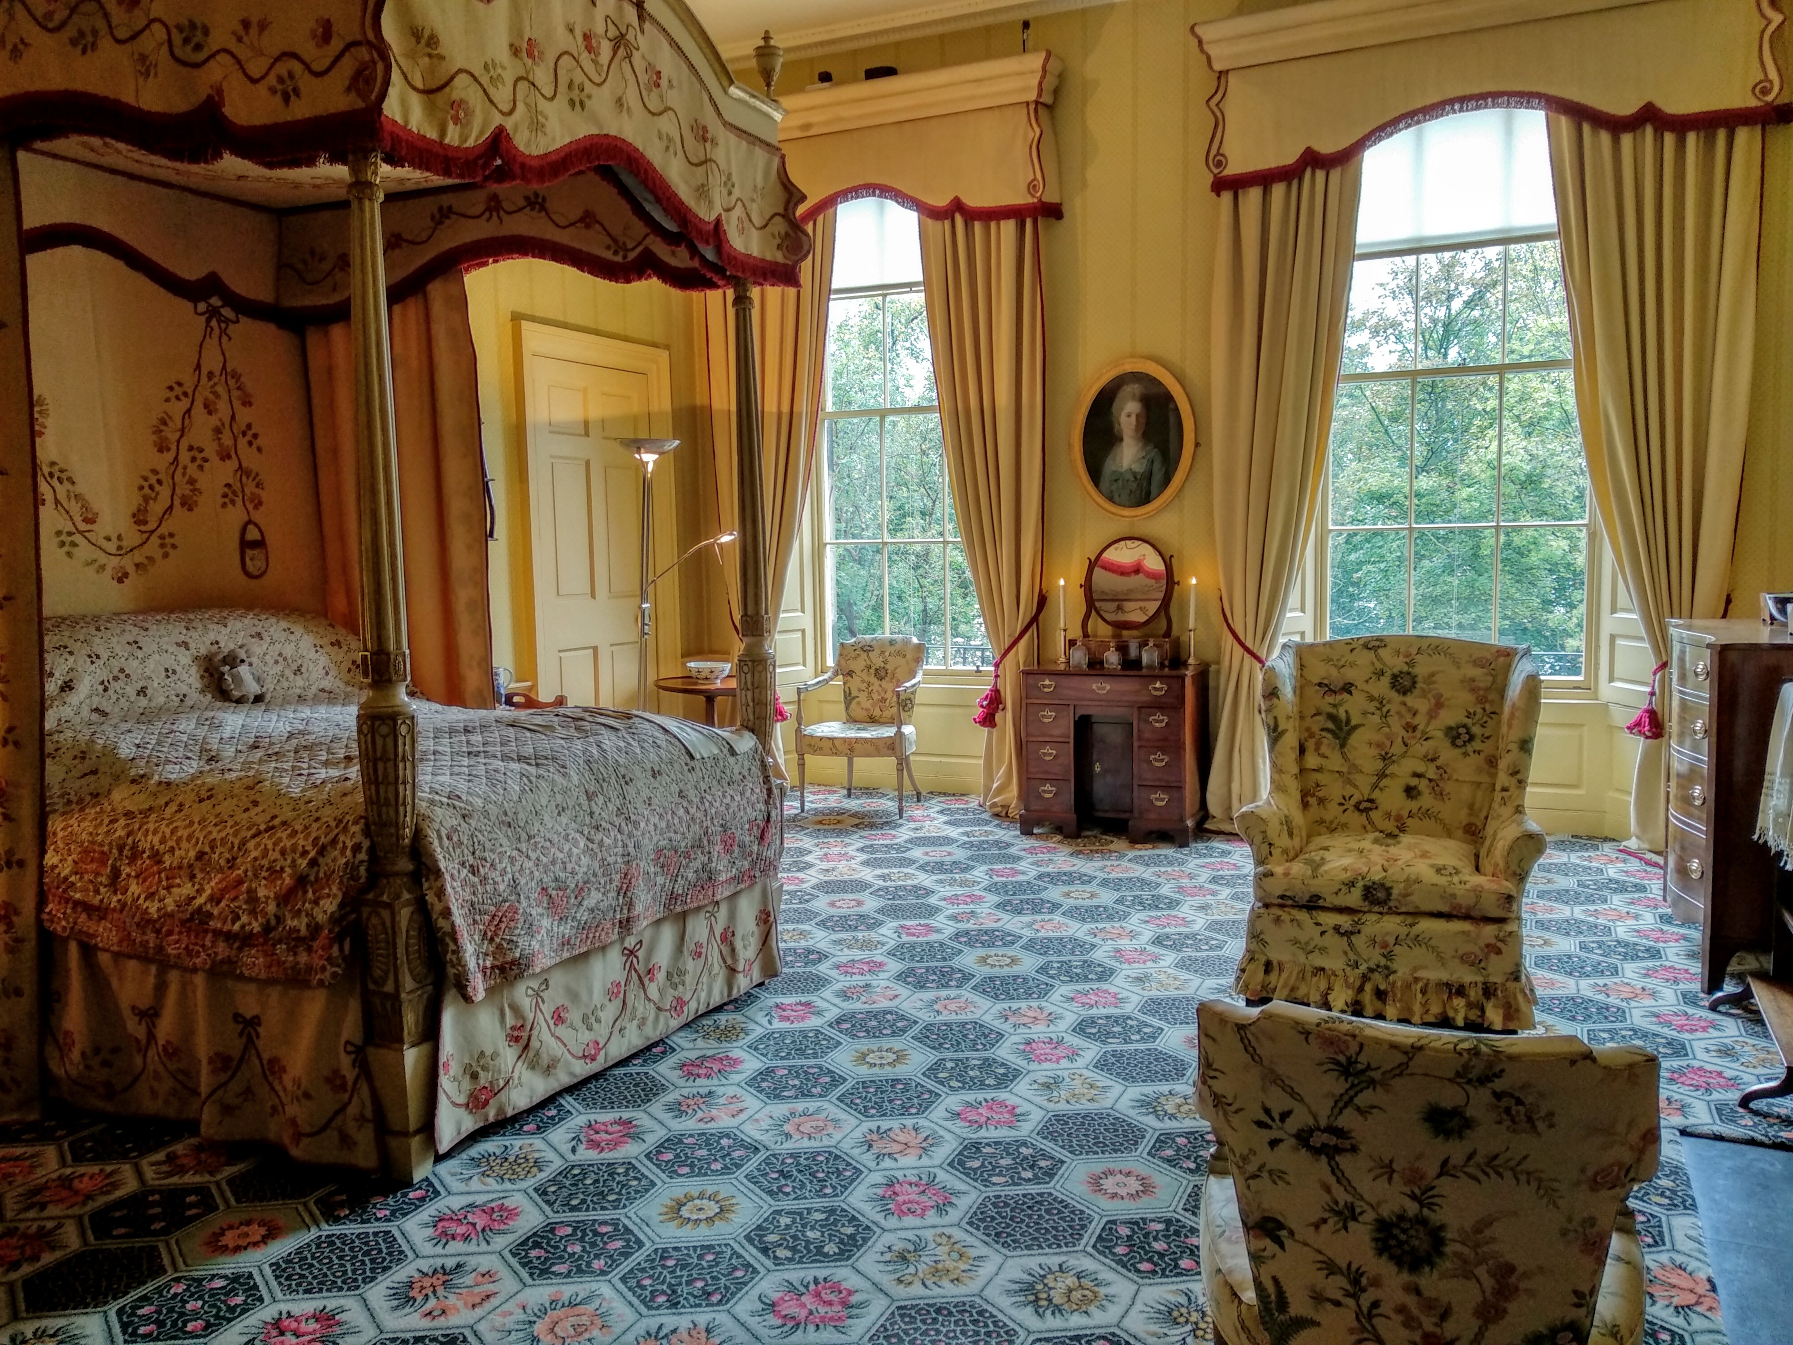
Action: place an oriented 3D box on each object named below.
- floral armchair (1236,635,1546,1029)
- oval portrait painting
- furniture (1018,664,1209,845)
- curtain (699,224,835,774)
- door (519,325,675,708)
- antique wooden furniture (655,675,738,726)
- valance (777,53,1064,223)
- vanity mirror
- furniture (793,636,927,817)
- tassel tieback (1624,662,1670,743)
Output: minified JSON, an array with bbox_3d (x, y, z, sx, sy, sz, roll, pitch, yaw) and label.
[{"bbox_3d":[1.596,0.453,4.348,0.877,1.083,0.857,1,6,24],"label":"floral armchair"},{"bbox_3d":[1.162,-1.143,6.614,0.621,0.778,0.059,1,6,24],"label":"oval portrait painting"},{"bbox_3d":[1.063,0.383,6.565,0.837,0.801,0.453,1,6,24],"label":"furniture"},{"bbox_3d":[-0.666,-0.861,7.394,0.808,3.182,0.236,1,6,24],"label":"curtain"},{"bbox_3d":[-1.479,-0.451,6.939,0.099,2.487,1.251,1,6,24],"label":"door"},{"bbox_3d":[-0.990,0.412,7.158,0.581,0.709,0.581,1,6,24],"label":"antique wooden furniture"},{"bbox_3d":[-0.189,-2.593,6.942,2.088,0.749,0.286,1,6,24],"label":"valance"},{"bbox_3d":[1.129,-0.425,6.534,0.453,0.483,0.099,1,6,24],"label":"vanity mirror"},{"bbox_3d":[-0.171,0.277,7.297,0.621,0.916,0.561,1,6,20],"label":"furniture"},{"bbox_3d":[3.170,0.123,5.693,0.168,0.340,0.138,1,6,24],"label":"tassel tieback"}]

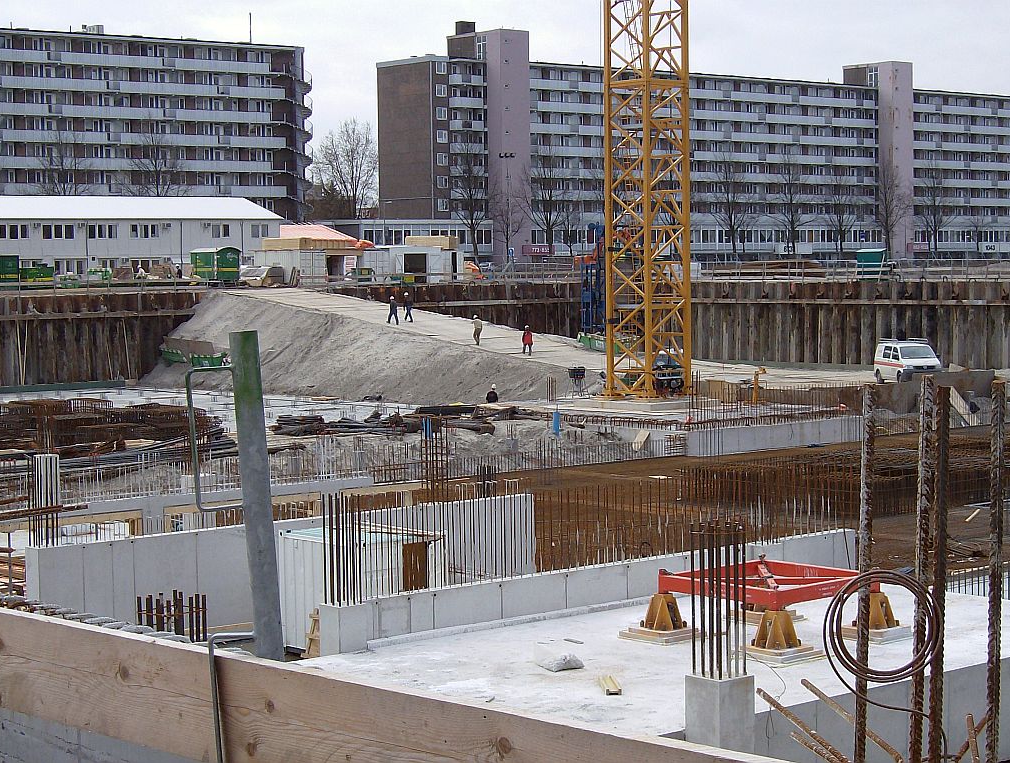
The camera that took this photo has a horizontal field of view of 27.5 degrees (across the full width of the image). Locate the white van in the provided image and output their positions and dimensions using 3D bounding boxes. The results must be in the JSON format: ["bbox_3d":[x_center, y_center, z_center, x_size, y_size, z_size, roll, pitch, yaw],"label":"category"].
[{"bbox_3d":[20.200,-1.010,103.700,1.930,2.100,4.890,-1,3,-10],"label":"white van"}]

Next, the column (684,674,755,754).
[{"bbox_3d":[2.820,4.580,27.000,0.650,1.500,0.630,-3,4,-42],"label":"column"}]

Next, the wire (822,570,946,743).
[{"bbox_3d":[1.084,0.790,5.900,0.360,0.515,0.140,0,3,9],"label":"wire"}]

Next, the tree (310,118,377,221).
[{"bbox_3d":[-20.500,-24.600,280.000,10.500,21.800,10.500,-1,3,0],"label":"tree"}]

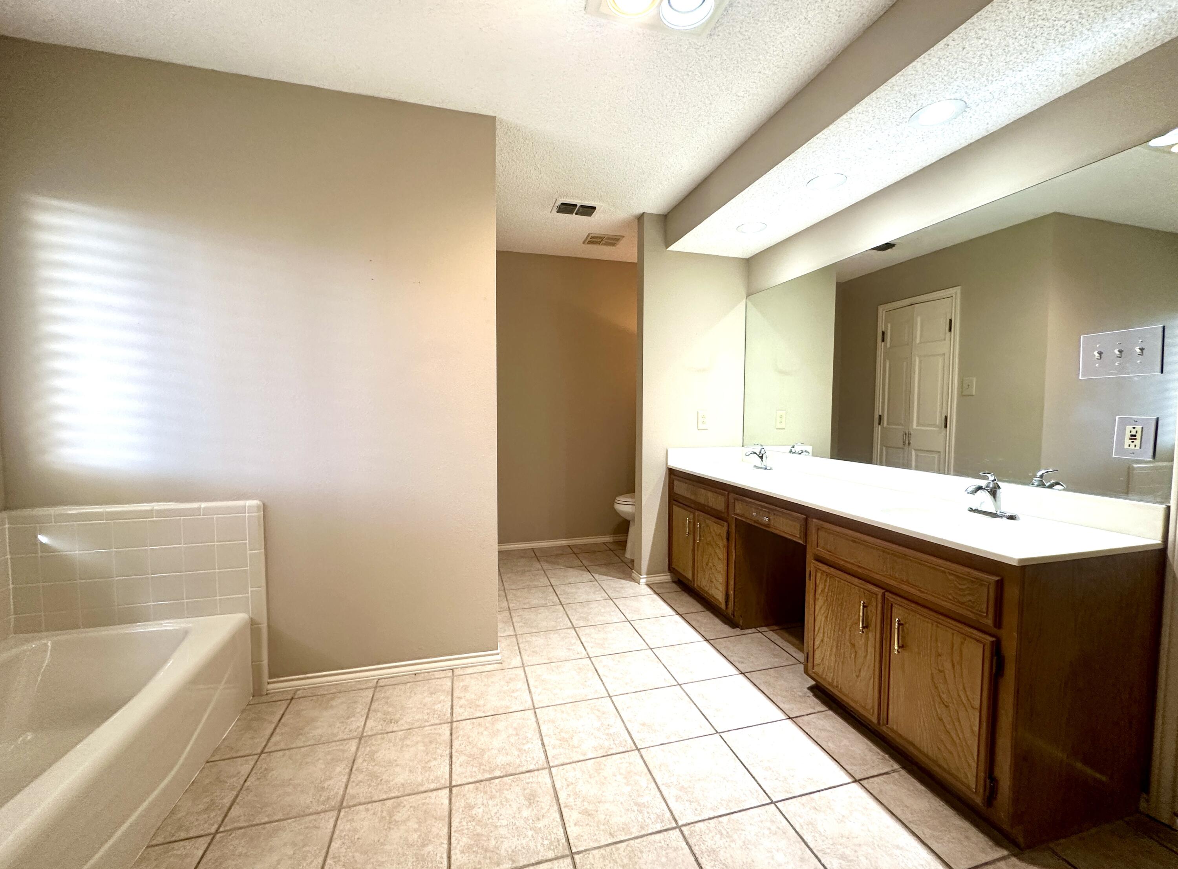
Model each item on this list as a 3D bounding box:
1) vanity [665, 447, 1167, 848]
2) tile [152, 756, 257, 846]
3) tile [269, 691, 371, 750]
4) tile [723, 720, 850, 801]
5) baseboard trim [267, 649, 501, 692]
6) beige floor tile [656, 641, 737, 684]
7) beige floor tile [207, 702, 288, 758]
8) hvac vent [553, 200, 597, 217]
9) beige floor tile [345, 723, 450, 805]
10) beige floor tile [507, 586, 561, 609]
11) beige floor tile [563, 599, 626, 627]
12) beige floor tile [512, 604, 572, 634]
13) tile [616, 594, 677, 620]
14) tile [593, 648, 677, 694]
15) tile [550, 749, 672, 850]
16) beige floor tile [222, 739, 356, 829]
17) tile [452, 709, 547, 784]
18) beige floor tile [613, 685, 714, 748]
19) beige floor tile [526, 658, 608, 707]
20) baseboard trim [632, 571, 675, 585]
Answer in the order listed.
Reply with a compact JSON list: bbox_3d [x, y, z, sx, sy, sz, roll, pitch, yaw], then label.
[{"bbox_3d":[1.082,0.600,2.287,0.573,0.910,2.065,-1,3,-15],"label":"vanity"},{"bbox_3d":[-1.152,1.104,1.453,0.156,0.010,0.305,-1,3,-15],"label":"tile"},{"bbox_3d":[-1.008,1.083,1.818,0.305,0.010,0.305,-1,3,-15],"label":"tile"},{"bbox_3d":[0.663,1.099,1.626,0.305,0.010,0.305,-1,3,-15],"label":"tile"},{"bbox_3d":[-0.867,1.034,2.090,0.954,0.056,0.015,-1,3,-15],"label":"baseboard trim"},{"bbox_3d":[0.496,1.063,2.232,0.305,0.010,0.305,-1,3,-15],"label":"beige floor tile"},{"bbox_3d":[-1.236,1.085,1.752,0.154,0.010,0.307,-1,3,-15],"label":"beige floor tile"},{"bbox_3d":[-0.081,-1.400,2.981,0.285,0.020,0.205,-1,4,-15],"label":"hvac vent"},{"bbox_3d":[-0.624,1.097,1.598,0.305,0.010,0.305,-1,3,-15],"label":"beige floor tile"},{"bbox_3d":[-0.354,1.020,2.971,0.304,0.010,0.307,-1,3,-15],"label":"beige floor tile"},{"bbox_3d":[0.030,1.033,2.751,0.304,0.010,0.307,-1,3,-15],"label":"beige floor tile"},{"bbox_3d":[-0.270,1.037,2.668,0.304,0.010,0.307,-1,3,-15],"label":"beige floor tile"},{"bbox_3d":[0.330,1.027,2.837,0.305,0.010,0.305,-1,3,-15],"label":"tile"},{"bbox_3d":[0.197,1.067,2.146,0.304,0.010,0.307,-1,3,-15],"label":"tile"},{"bbox_3d":[0.064,1.120,1.476,0.306,0.010,0.306,-1,4,-15],"label":"tile"},{"bbox_3d":[-0.924,1.101,1.515,0.305,0.010,0.305,-1,3,-15],"label":"beige floor tile"},{"bbox_3d":[-0.324,1.105,1.695,0.306,0.010,0.306,-1,4,-15],"label":"tile"},{"bbox_3d":[0.284,1.098,1.863,0.306,0.010,0.306,-1,4,-15],"label":"beige floor tile"},{"bbox_3d":[-0.104,1.082,2.082,0.306,0.010,0.306,-1,4,-15],"label":"beige floor tile"},{"bbox_3d":[0.457,0.975,3.310,0.280,0.063,0.145,-1,4,-15],"label":"baseboard trim"}]

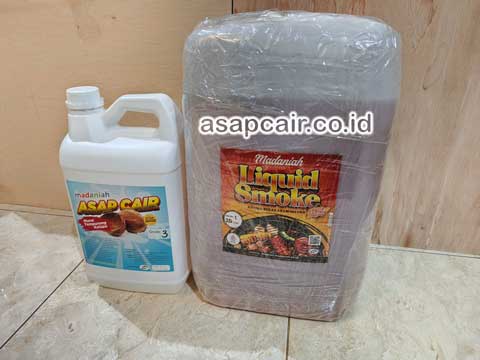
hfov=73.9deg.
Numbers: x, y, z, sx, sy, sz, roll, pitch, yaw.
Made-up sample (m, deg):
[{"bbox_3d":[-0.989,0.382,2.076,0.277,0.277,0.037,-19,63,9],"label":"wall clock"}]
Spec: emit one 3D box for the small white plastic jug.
[{"bbox_3d":[-0.180,0.024,0.524,0.181,0.326,0.103,4,25,8],"label":"small white plastic jug"}]

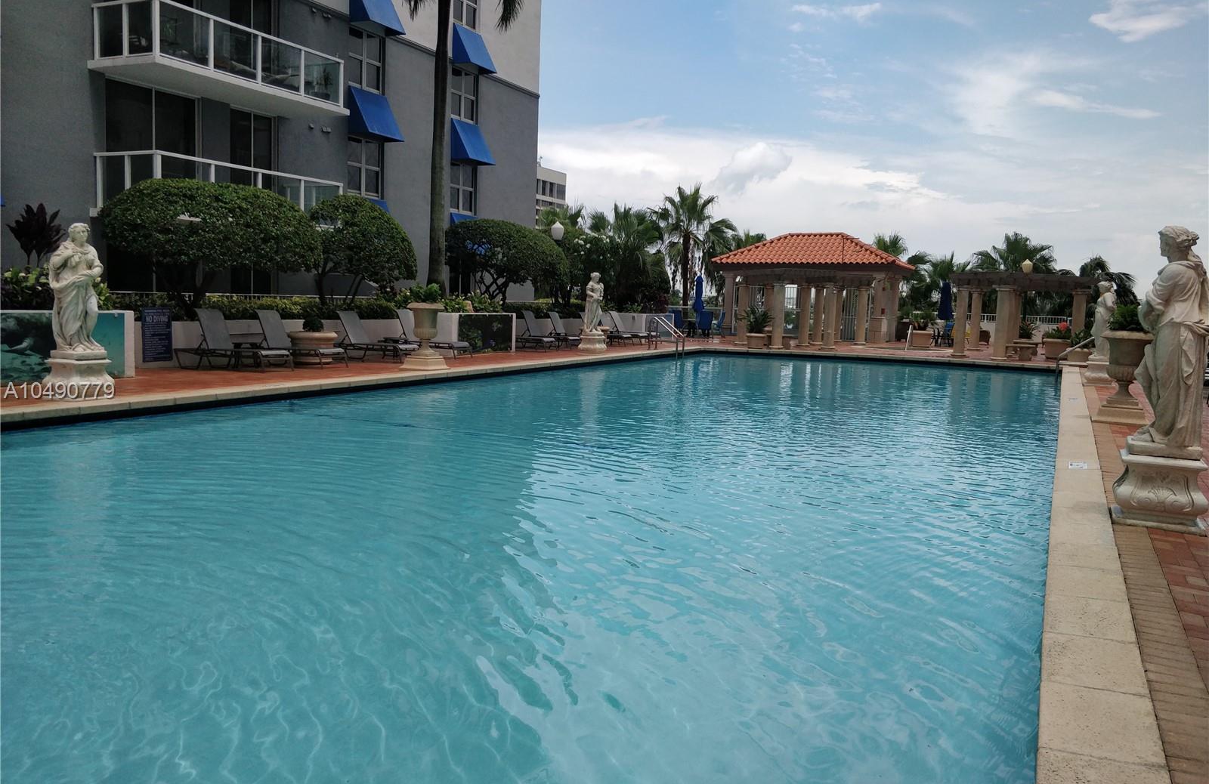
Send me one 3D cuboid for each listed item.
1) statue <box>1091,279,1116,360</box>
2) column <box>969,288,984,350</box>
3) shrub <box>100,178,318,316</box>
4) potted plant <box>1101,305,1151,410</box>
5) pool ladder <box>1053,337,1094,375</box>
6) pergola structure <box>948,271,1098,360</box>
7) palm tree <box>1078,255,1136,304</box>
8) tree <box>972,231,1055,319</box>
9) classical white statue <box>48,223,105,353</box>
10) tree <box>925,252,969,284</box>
[{"bbox_3d":[10.326,-1.441,17.180,0.480,1.600,0.500,6,8,28],"label":"statue"},{"bbox_3d":[13.653,-2.646,30.836,0.450,2.170,0.450,5,7,28],"label":"column"},{"bbox_3d":[-7.498,-2.732,15.900,3.600,2.650,4.000,6,8,28],"label":"shrub"},{"bbox_3d":[7.211,-0.482,11.561,0.680,1.460,0.680,5,7,29],"label":"potted plant"},{"bbox_3d":[10.405,-0.644,18.267,0.950,1.150,0.550,5,7,29],"label":"pool ladder"},{"bbox_3d":[12.628,-2.289,25.364,3.800,2.500,5.000,6,8,28],"label":"pergola structure"},{"bbox_3d":[21.859,-4.215,36.500,2.700,3.900,2.700,6,8,28],"label":"palm tree"},{"bbox_3d":[17.544,-4.584,36.000,3.500,4.500,3.500,5,7,29],"label":"tree"},{"bbox_3d":[-6.608,-1.301,10.500,0.420,1.600,0.520,7,8,35],"label":"classical white statue"},{"bbox_3d":[16.178,-4.829,39.500,2.600,4.000,2.600,6,8,28],"label":"tree"}]

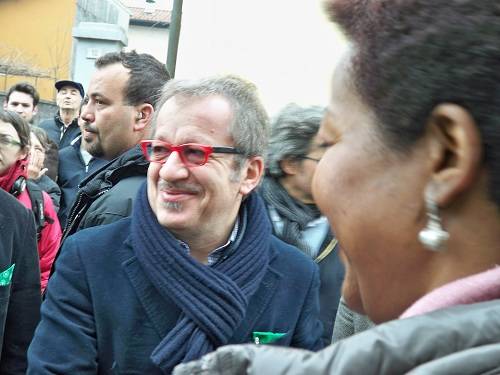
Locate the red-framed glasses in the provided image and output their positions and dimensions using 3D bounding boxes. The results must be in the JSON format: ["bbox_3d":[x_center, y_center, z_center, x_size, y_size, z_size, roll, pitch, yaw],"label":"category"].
[{"bbox_3d":[-0.076,-0.048,1.061,0.140,0.045,0.142,8,5,33],"label":"red-framed glasses"}]

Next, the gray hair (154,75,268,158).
[{"bbox_3d":[-0.056,-0.100,1.086,0.170,0.165,0.200,8,5,33],"label":"gray hair"}]

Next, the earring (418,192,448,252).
[{"bbox_3d":[0.117,0.021,0.420,0.019,0.037,0.019,6,7,37],"label":"earring"}]

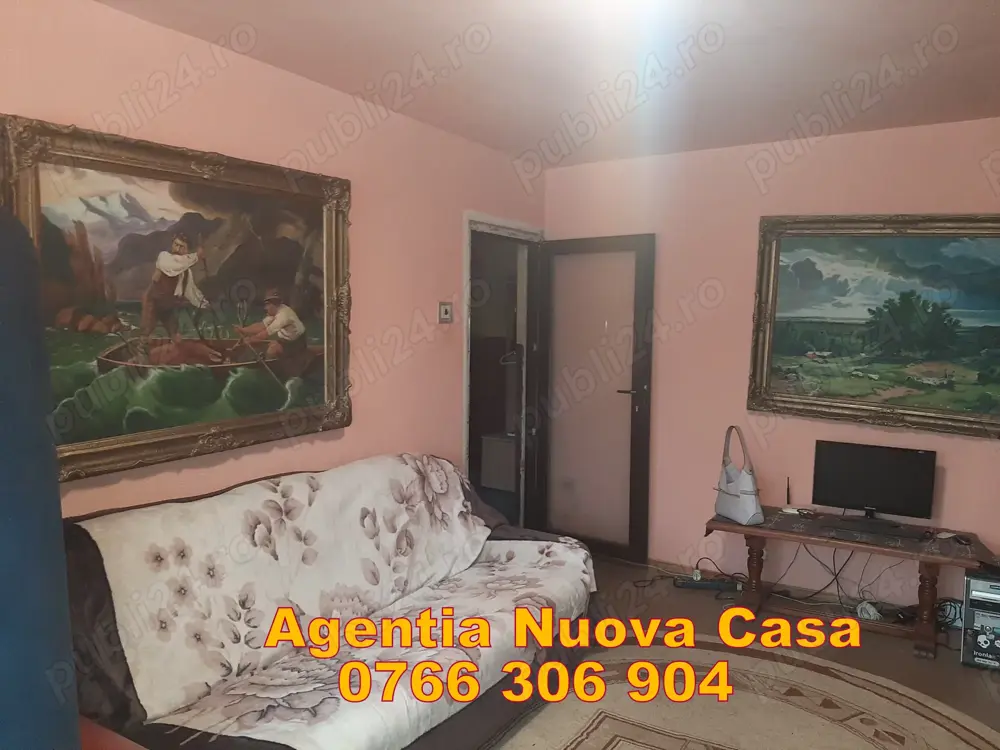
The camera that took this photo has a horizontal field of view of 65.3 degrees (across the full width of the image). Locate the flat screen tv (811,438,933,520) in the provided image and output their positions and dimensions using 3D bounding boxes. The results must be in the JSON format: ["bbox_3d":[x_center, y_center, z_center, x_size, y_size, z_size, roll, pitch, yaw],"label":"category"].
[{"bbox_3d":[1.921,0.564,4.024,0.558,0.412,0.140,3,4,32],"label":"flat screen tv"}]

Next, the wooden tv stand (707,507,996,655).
[{"bbox_3d":[1.729,1.027,3.953,1.220,0.500,0.585,3,4,32],"label":"wooden tv stand"}]

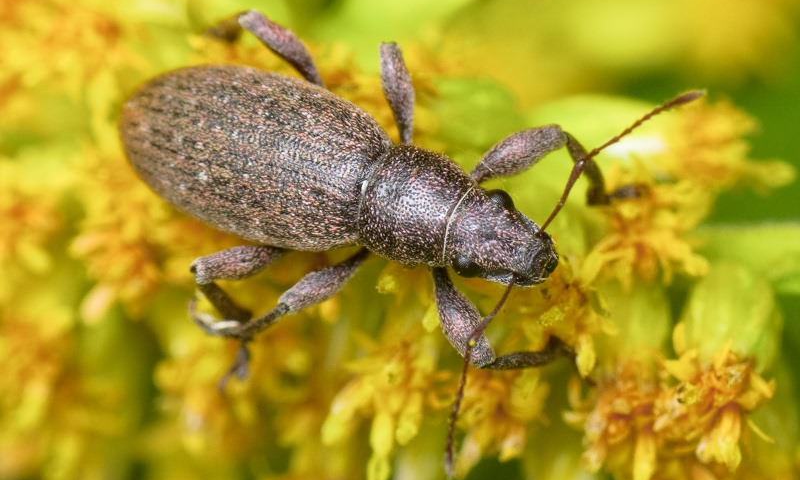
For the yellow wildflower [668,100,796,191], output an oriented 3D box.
[{"bbox_3d":[0.007,-0.002,0.067,0.002,0.002,0.002,-11,23,-28],"label":"yellow wildflower"}]

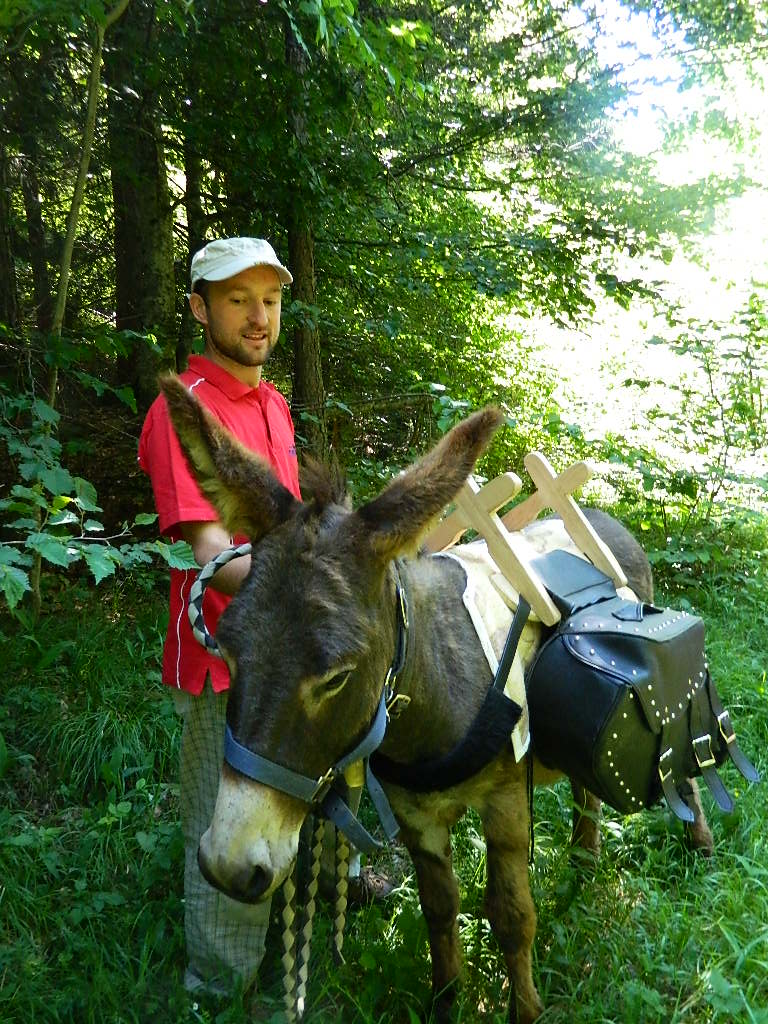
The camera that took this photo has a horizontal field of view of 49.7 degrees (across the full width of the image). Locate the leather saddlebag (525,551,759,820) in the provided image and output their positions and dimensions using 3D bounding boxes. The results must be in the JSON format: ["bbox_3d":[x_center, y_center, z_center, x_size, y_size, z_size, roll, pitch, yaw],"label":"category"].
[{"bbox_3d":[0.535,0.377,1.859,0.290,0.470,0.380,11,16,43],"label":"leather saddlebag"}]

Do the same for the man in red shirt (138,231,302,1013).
[{"bbox_3d":[-0.310,0.322,1.950,0.460,1.840,0.560,8,14,33],"label":"man in red shirt"}]

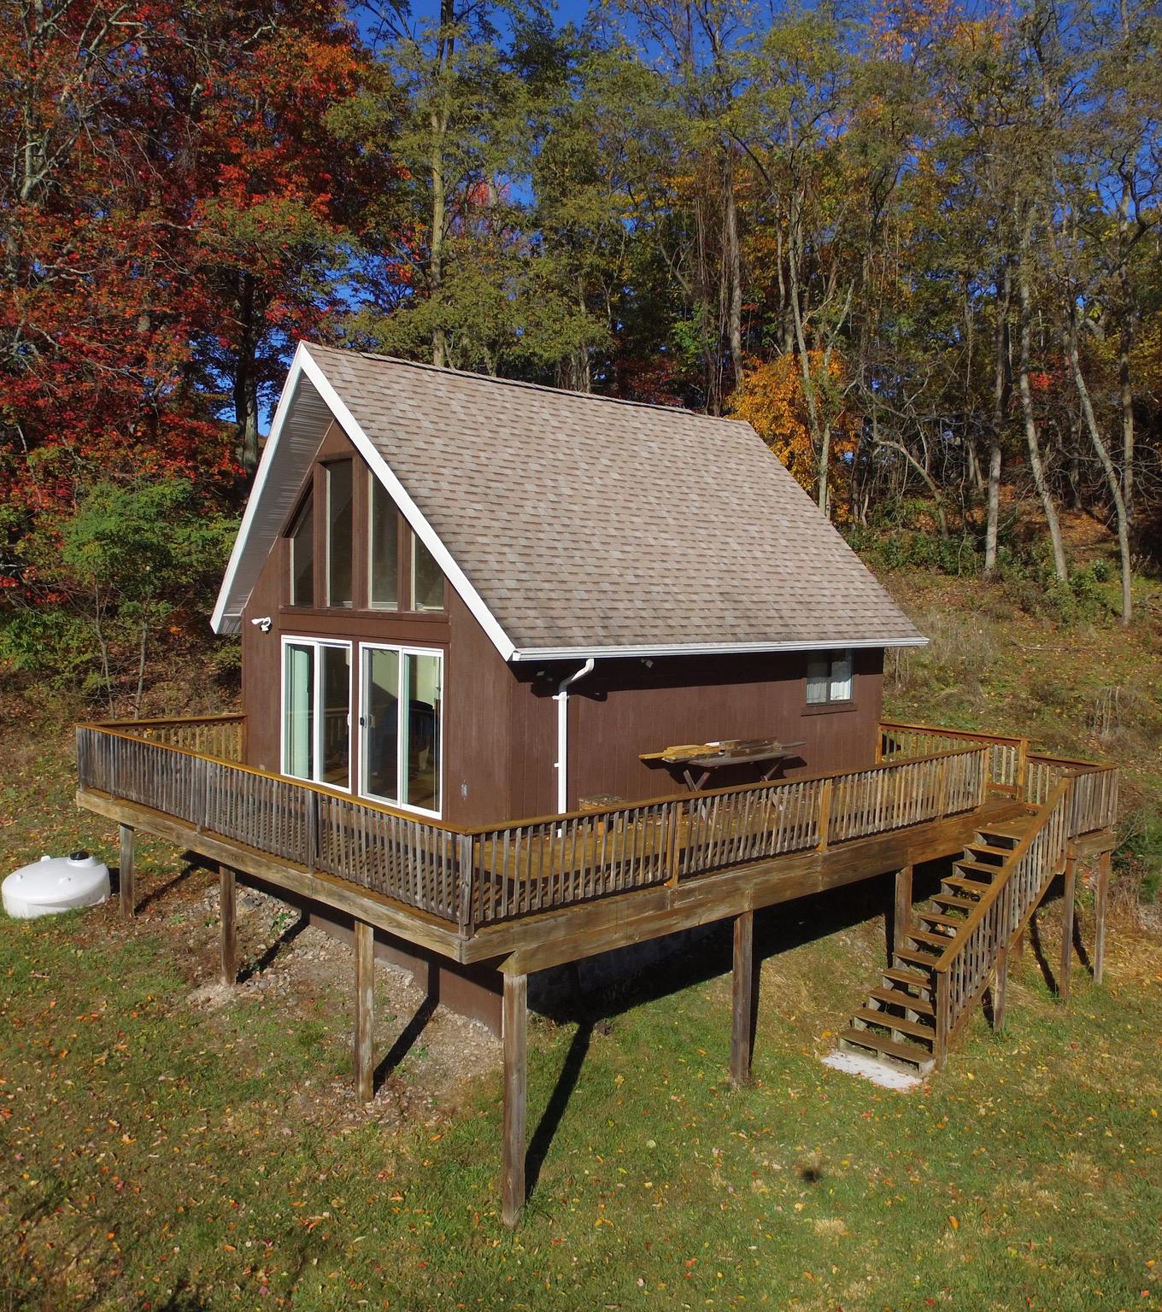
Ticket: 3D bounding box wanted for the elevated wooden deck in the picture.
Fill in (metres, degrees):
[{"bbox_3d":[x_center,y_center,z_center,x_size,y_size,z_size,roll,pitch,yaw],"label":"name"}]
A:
[{"bbox_3d":[0.236,2.948,14.687,10.908,3.554,10.403,-1,3,-44],"label":"elevated wooden deck"}]

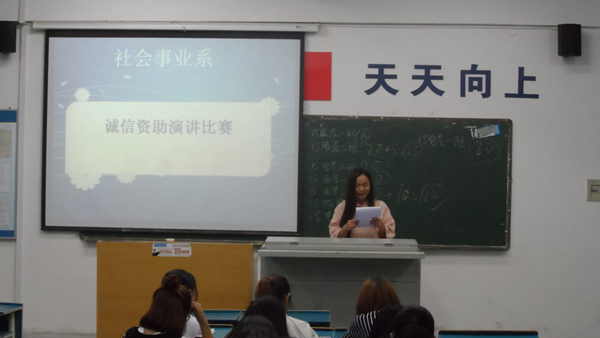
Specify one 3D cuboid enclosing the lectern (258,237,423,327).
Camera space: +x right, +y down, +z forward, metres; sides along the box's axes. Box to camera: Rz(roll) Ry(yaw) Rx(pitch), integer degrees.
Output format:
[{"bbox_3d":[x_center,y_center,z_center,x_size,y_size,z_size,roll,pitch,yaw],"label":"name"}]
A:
[{"bbox_3d":[0.335,1.089,9.072,1.360,0.970,0.620,1,0,2],"label":"lectern"}]

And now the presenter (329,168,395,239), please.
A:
[{"bbox_3d":[0.539,0.790,9.354,0.550,1.580,0.330,1,0,-2],"label":"presenter"}]

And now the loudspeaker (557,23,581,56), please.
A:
[{"bbox_3d":[2.362,-1.128,9.400,0.195,0.280,0.190,1,0,6],"label":"loudspeaker"}]

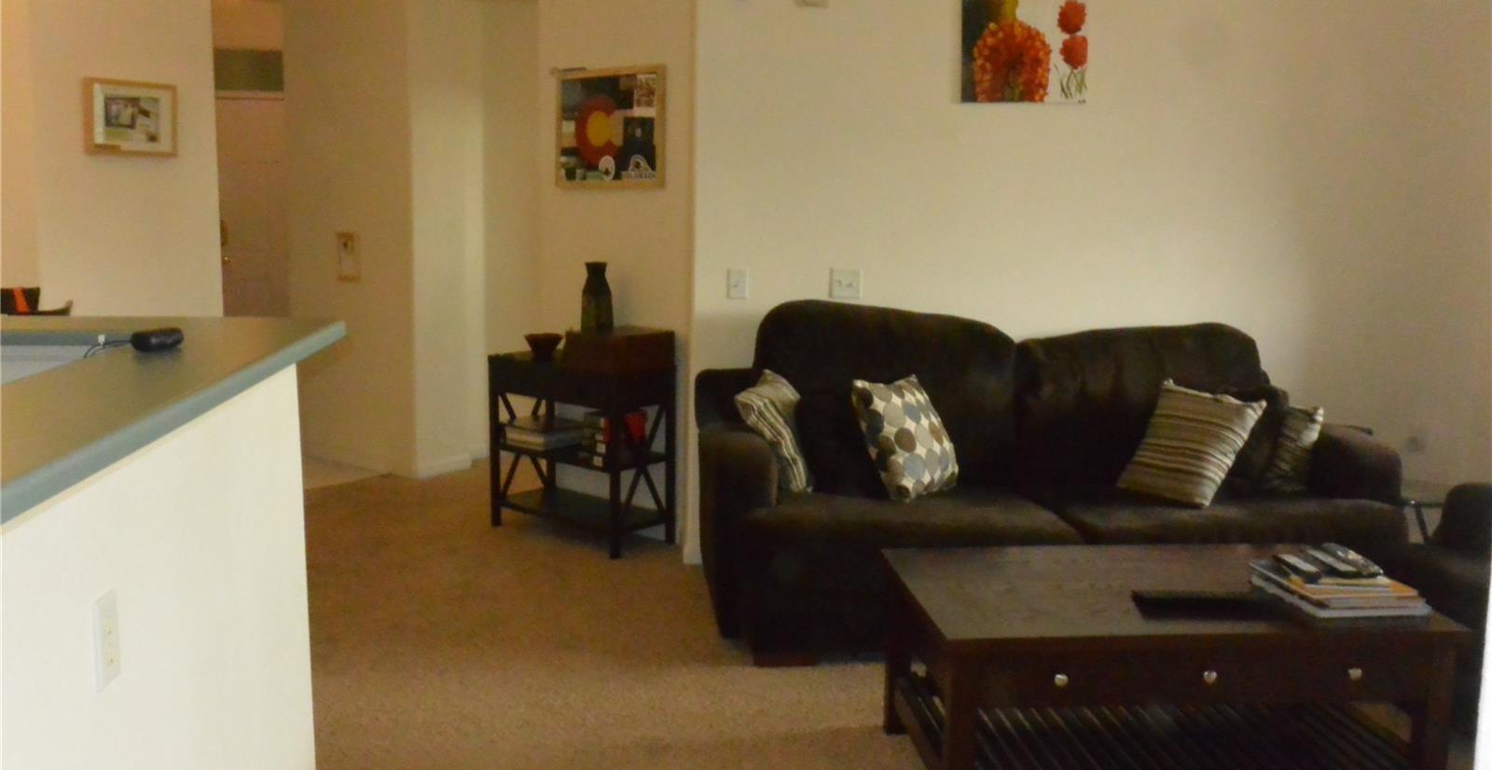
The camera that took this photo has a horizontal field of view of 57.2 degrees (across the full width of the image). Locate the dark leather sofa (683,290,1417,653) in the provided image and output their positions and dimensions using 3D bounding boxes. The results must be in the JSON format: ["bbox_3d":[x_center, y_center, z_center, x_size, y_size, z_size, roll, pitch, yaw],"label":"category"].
[{"bbox_3d":[0.958,0.292,4.703,2.235,1.020,1.063,1,9,-2],"label":"dark leather sofa"}]

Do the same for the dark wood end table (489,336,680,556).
[{"bbox_3d":[-0.679,0.225,5.668,0.780,0.810,0.351,9,12,41],"label":"dark wood end table"}]

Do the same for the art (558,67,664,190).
[{"bbox_3d":[-0.544,-1.010,5.377,0.645,0.469,0.025,9,12,43],"label":"art"}]

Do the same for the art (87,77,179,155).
[{"bbox_3d":[-2.289,-0.993,5.104,0.030,0.272,0.328,9,12,43],"label":"art"}]

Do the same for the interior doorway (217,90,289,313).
[{"bbox_3d":[-3.303,-1.010,9.603,0.970,2.060,0.100,0,9,-4],"label":"interior doorway"}]

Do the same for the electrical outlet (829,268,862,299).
[{"bbox_3d":[0.378,-0.384,5.180,0.120,0.115,0.012,1,9,-2],"label":"electrical outlet"}]

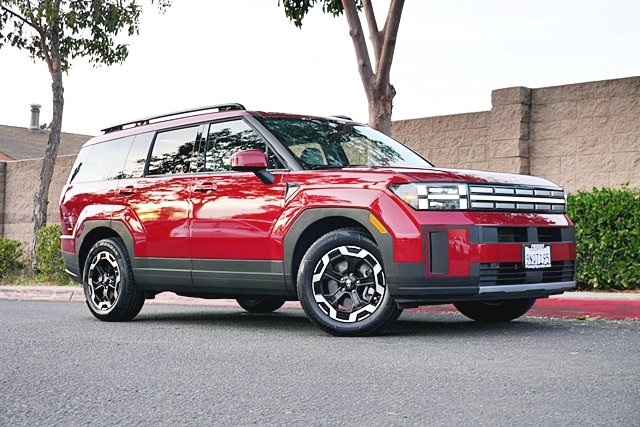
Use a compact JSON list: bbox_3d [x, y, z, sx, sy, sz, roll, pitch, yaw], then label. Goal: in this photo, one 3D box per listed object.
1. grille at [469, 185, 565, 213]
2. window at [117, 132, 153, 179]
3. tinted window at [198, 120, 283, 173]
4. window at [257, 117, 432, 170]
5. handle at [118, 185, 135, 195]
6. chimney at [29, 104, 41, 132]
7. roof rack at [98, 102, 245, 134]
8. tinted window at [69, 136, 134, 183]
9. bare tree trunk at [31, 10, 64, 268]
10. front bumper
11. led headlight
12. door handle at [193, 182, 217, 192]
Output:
[{"bbox_3d":[1.381,-0.099,6.614,0.100,0.180,1.200,-3,-3,44],"label":"grille"},{"bbox_3d":[-1.568,-0.499,8.325,0.350,0.420,0.060,-3,-23,44],"label":"window"},{"bbox_3d":[-0.575,-0.527,7.373,0.940,0.450,0.110,-3,-4,43],"label":"tinted window"},{"bbox_3d":[0.197,-0.547,7.750,1.450,0.150,0.780,1,35,-46],"label":"window"},{"bbox_3d":[-1.652,-0.203,8.220,0.240,0.060,0.060,-3,-4,43],"label":"handle"},{"bbox_3d":[-8.317,-2.785,28.000,0.330,0.800,0.330,-1,-2,-16],"label":"chimney"},{"bbox_3d":[-1.301,-0.810,8.313,1.990,0.085,0.070,-3,-4,43],"label":"roof rack"},{"bbox_3d":[-1.970,-0.464,8.721,0.880,0.420,0.070,-3,-23,44],"label":"tinted window"},{"bbox_3d":[-4.115,-1.117,14.500,0.500,3.950,0.360,-1,-2,-16],"label":"bare tree trunk"},{"bbox_3d":[1.280,0.355,6.687,0.580,0.530,1.870,-3,-4,43],"label":"front bumper"},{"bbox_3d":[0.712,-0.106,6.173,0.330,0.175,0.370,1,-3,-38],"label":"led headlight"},{"bbox_3d":[-0.896,-0.203,7.495,0.250,0.060,0.060,-3,-4,43],"label":"door handle"}]

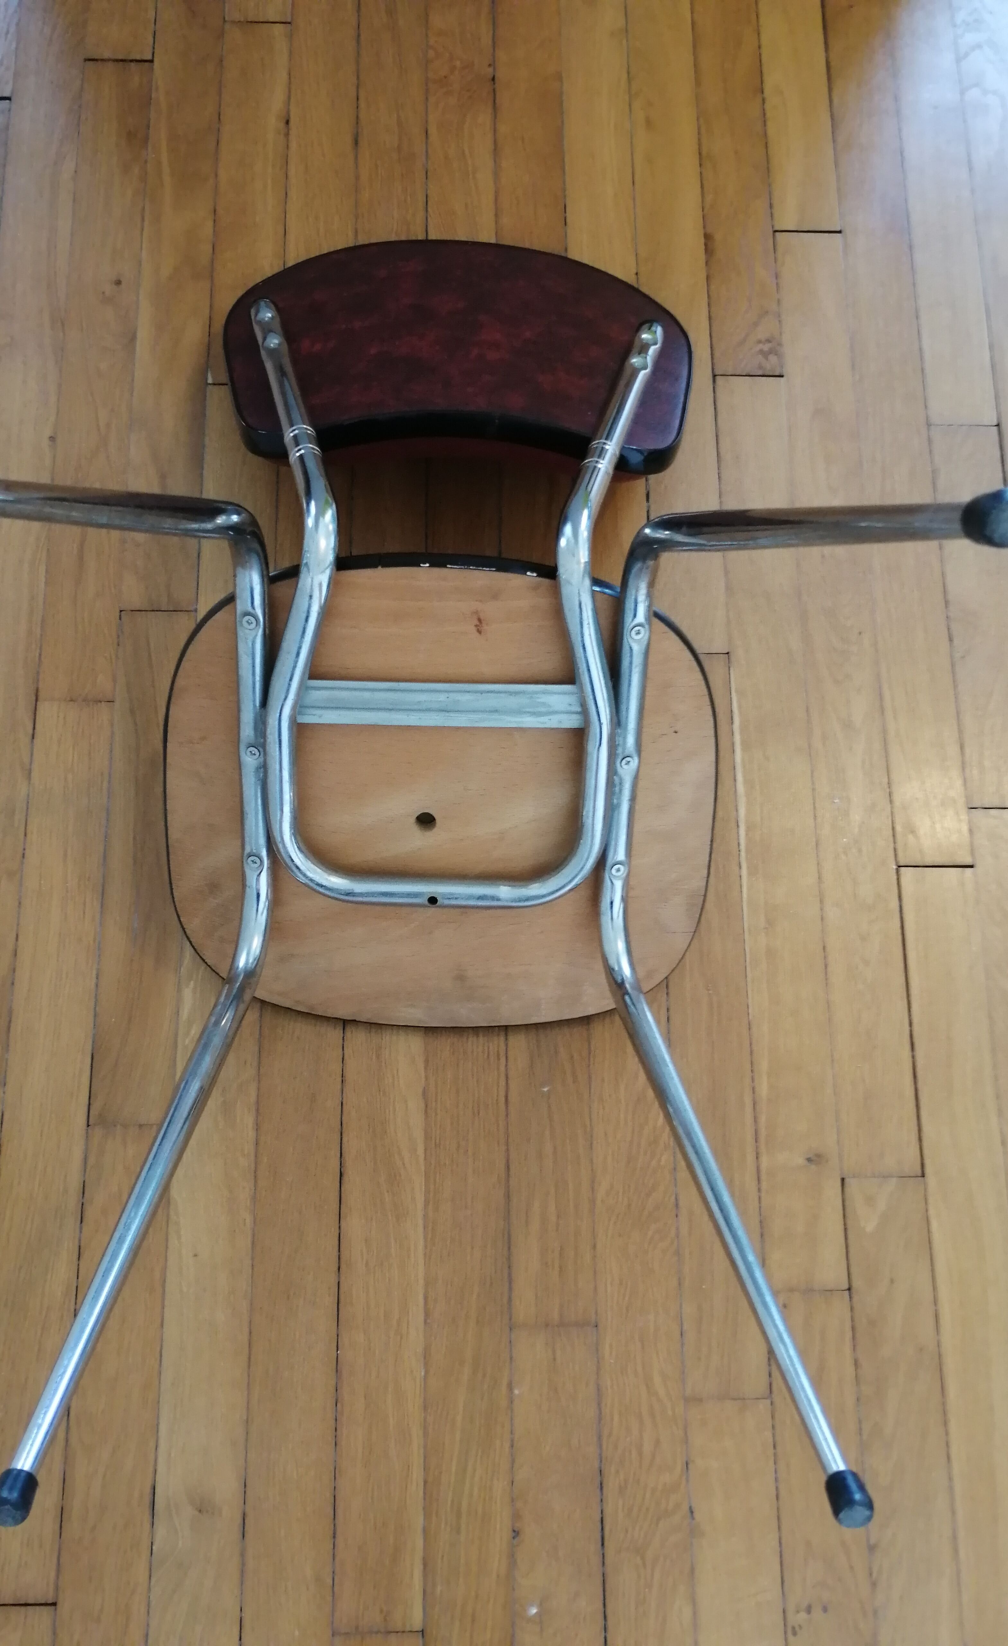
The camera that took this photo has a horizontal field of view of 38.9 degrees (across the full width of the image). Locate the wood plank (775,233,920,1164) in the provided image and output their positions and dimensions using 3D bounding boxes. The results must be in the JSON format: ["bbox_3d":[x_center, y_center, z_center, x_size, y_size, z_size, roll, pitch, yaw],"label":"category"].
[{"bbox_3d":[0.288,-0.135,1.228,0.065,0.020,0.856,0,75,-2],"label":"wood plank"}]

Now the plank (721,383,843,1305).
[{"bbox_3d":[0.225,-0.022,1.195,0.064,0.020,0.785,0,75,-2],"label":"plank"}]

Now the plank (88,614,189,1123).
[{"bbox_3d":[-0.291,0.029,1.164,0.065,0.020,0.427,0,75,-2],"label":"plank"}]

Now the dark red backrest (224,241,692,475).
[{"bbox_3d":[-0.039,-0.393,1.206,0.390,0.072,0.232,1,54,-2],"label":"dark red backrest"}]

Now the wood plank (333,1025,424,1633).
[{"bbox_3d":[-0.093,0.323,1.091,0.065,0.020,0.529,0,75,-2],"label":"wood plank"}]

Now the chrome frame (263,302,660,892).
[{"bbox_3d":[-0.039,-0.227,1.042,0.340,0.215,0.550,1,70,-2],"label":"chrome frame"}]

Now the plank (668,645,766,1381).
[{"bbox_3d":[0.163,0.145,1.148,0.065,0.020,0.594,0,75,-2],"label":"plank"}]

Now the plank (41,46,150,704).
[{"bbox_3d":[-0.361,-0.409,1.280,0.065,0.020,0.646,0,75,-2],"label":"plank"}]

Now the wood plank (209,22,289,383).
[{"bbox_3d":[-0.234,-0.577,1.329,0.064,0.020,0.392,0,75,-2],"label":"wood plank"}]

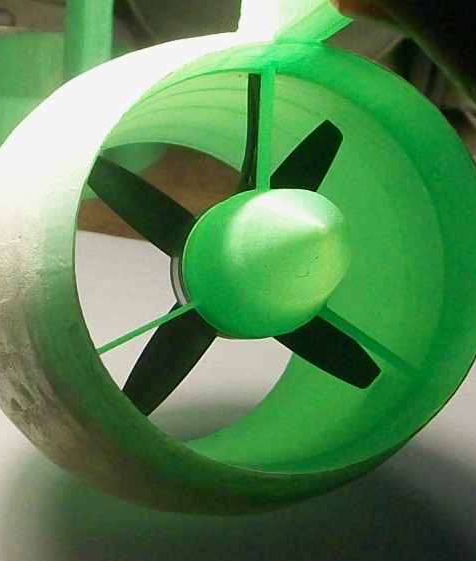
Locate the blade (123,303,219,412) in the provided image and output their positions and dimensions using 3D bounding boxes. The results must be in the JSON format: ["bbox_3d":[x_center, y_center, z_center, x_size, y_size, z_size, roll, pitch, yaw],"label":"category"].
[{"bbox_3d":[-0.017,0.022,0.161,0.011,0.004,0.029,33,73,5],"label":"blade"}]

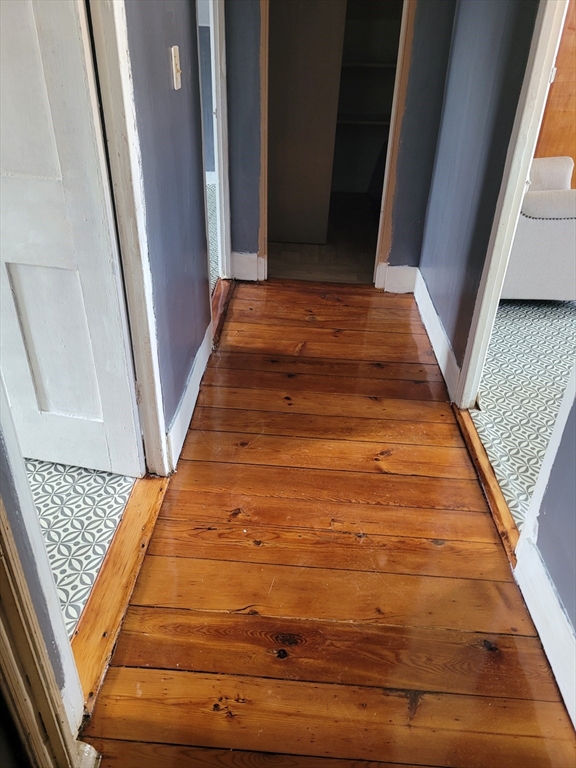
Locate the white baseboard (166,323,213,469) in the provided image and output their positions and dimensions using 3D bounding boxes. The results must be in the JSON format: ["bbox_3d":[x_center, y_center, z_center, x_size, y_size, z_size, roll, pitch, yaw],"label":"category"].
[{"bbox_3d":[-0.379,0.005,2.325,0.022,0.166,0.857,3,31,2],"label":"white baseboard"}]

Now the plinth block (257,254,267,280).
[{"bbox_3d":[-0.151,-0.697,3.455,0.058,0.158,0.032,3,31,2],"label":"plinth block"}]

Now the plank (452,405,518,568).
[{"bbox_3d":[0.696,0.298,2.041,0.058,0.035,0.857,3,31,2],"label":"plank"}]

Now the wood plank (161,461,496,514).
[{"bbox_3d":[0.132,0.354,1.970,1.049,0.025,0.159,3,31,2],"label":"wood plank"}]

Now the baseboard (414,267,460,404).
[{"bbox_3d":[0.742,-0.303,2.893,0.020,0.158,1.179,3,32,2],"label":"baseboard"}]

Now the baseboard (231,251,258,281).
[{"bbox_3d":[-0.264,-0.715,3.508,0.161,0.171,0.022,3,31,2],"label":"baseboard"}]

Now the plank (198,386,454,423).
[{"bbox_3d":[0.152,0.092,2.398,1.052,0.020,0.158,3,32,2],"label":"plank"}]

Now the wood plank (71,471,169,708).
[{"bbox_3d":[-0.488,0.539,1.644,0.103,0.022,0.787,3,32,2],"label":"wood plank"}]

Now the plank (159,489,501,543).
[{"bbox_3d":[0.122,0.431,1.858,1.069,0.020,0.134,3,32,2],"label":"plank"}]

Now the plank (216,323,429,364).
[{"bbox_3d":[0.183,-0.192,2.869,1.055,0.025,0.320,3,31,2],"label":"plank"}]

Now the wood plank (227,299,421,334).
[{"bbox_3d":[0.203,-0.356,3.113,1.036,0.020,0.287,3,32,2],"label":"wood plank"}]

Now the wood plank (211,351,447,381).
[{"bbox_3d":[0.170,-0.075,2.664,1.059,0.020,0.153,3,32,2],"label":"wood plank"}]

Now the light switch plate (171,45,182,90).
[{"bbox_3d":[-0.348,-0.988,1.802,0.012,0.115,0.075,3,32,2],"label":"light switch plate"}]

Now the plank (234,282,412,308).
[{"bbox_3d":[0.217,-0.509,3.391,1.058,0.025,0.288,3,31,2],"label":"plank"}]

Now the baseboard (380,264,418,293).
[{"bbox_3d":[0.666,-0.618,3.386,0.210,0.161,0.020,3,32,2],"label":"baseboard"}]

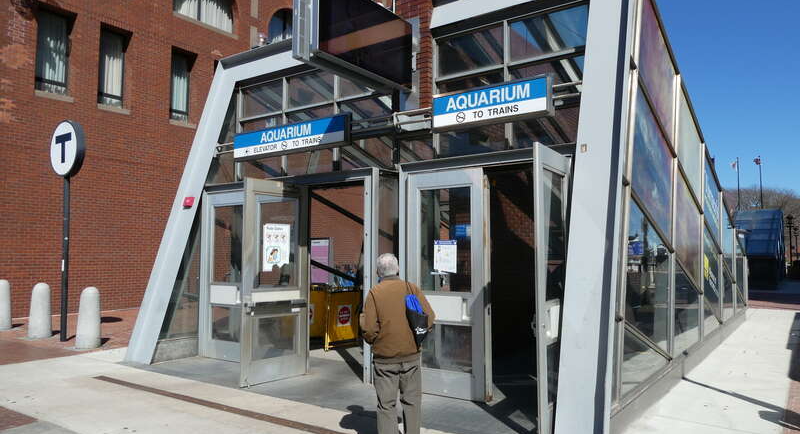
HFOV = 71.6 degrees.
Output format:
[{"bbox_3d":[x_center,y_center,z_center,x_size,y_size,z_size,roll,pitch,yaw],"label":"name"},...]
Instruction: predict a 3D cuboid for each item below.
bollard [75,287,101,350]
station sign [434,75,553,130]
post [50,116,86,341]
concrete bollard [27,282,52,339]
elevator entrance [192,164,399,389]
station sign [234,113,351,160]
[{"bbox_3d":[-5.816,1.876,10.368,0.449,1.116,0.450,-3,-6,36],"label":"bollard"},{"bbox_3d":[0.878,-1.078,5.404,1.214,0.351,0.163,-3,-6,36],"label":"station sign"},{"bbox_3d":[-6.596,0.262,11.073,1.085,4.386,0.186,-3,-6,36],"label":"post"},{"bbox_3d":[-7.255,1.875,11.193,0.449,1.116,0.450,-3,-6,36],"label":"concrete bollard"},{"bbox_3d":[-2.026,0.792,7.709,3.782,2.775,1.209,-3,-6,36],"label":"elevator entrance"},{"bbox_3d":[-1.402,-0.978,7.067,2.054,0.368,0.155,-3,-6,36],"label":"station sign"}]

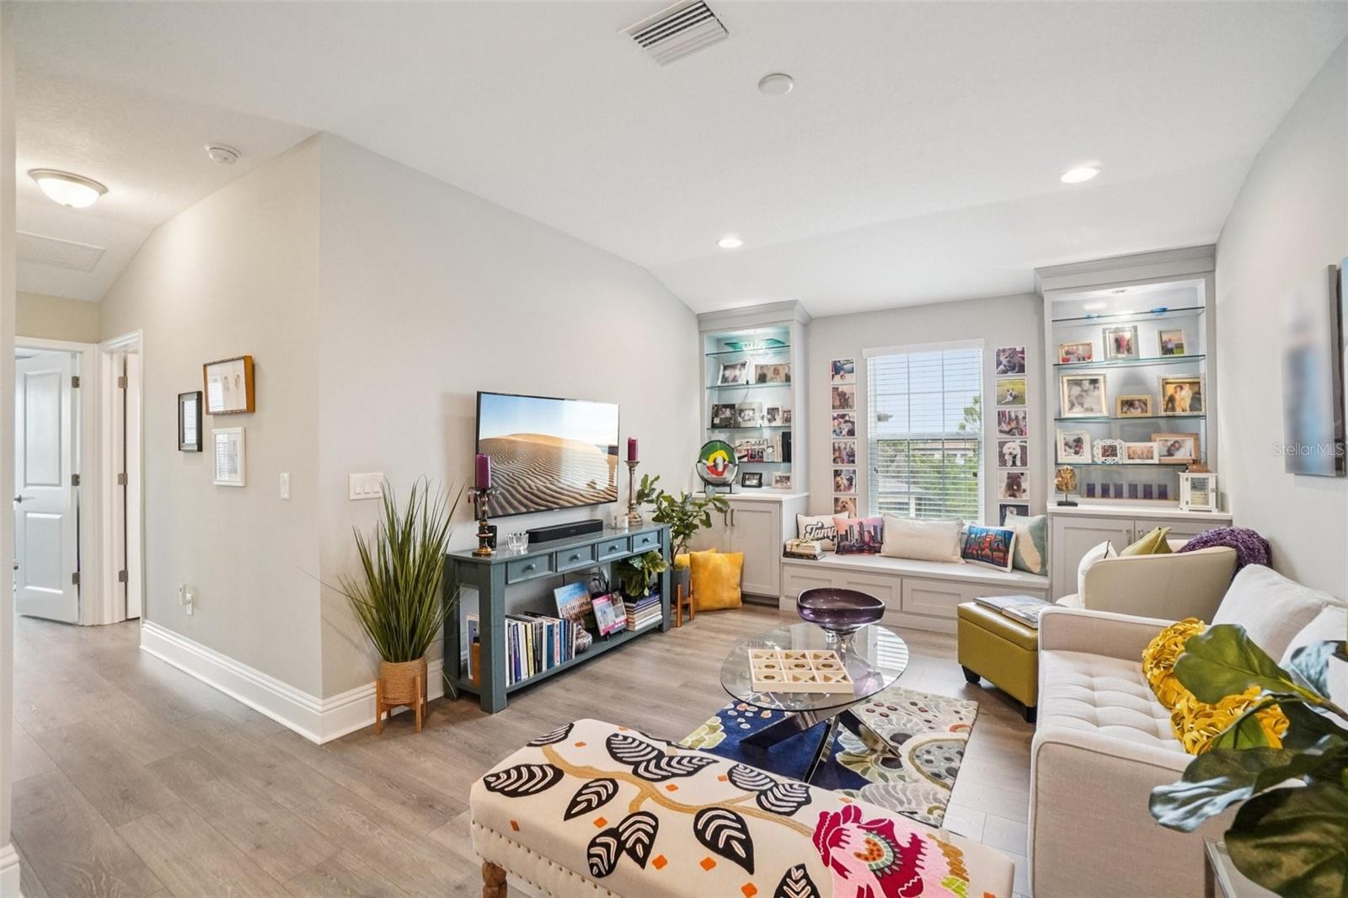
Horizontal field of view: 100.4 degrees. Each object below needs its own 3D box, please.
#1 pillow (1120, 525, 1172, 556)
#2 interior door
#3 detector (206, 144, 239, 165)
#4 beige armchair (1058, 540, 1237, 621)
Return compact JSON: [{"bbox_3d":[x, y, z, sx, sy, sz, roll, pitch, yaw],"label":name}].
[{"bbox_3d":[2.333,0.586,2.873,0.150,0.440,0.440,42,21,26],"label":"pillow"},{"bbox_3d":[-4.910,0.295,4.390,0.813,2.030,0.036,0,0,20],"label":"interior door"},{"bbox_3d":[-2.123,-1.386,2.646,0.130,0.042,0.130,0,0,32],"label":"detector"},{"bbox_3d":[2.490,0.850,2.890,0.740,0.810,0.750,0,0,-36],"label":"beige armchair"}]

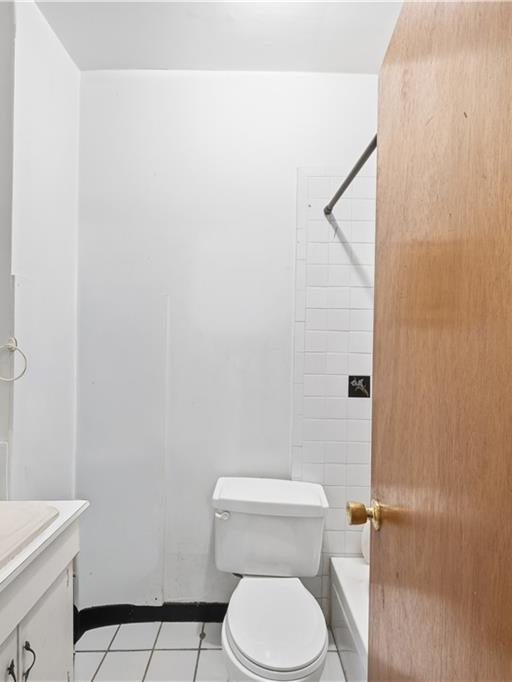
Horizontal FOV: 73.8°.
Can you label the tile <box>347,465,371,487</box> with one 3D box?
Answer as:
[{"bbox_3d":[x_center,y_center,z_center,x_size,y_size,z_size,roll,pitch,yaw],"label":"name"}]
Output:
[{"bbox_3d":[0.501,0.659,1.675,0.107,0.107,0.010,1,0,0],"label":"tile"}]

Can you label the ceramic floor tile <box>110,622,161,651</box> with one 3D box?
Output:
[{"bbox_3d":[-0.573,1.388,1.604,0.203,0.010,0.160,1,0,0],"label":"ceramic floor tile"}]

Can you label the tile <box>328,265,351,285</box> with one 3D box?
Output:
[{"bbox_3d":[0.413,-0.320,1.683,0.107,0.107,0.010,1,0,0],"label":"tile"}]

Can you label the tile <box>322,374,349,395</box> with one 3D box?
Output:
[{"bbox_3d":[0.399,0.221,1.690,0.108,0.108,0.010,1,0,-1],"label":"tile"}]

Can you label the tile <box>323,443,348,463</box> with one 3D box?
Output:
[{"bbox_3d":[0.391,0.546,1.683,0.108,0.108,0.010,1,-1,1],"label":"tile"}]

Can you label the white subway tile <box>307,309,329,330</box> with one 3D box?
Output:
[{"bbox_3d":[0.300,-0.104,1.692,0.108,0.108,0.010,1,0,-1],"label":"white subway tile"}]

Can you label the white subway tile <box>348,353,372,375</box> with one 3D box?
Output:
[{"bbox_3d":[0.510,0.113,1.687,0.108,0.108,0.010,1,-1,1],"label":"white subway tile"}]

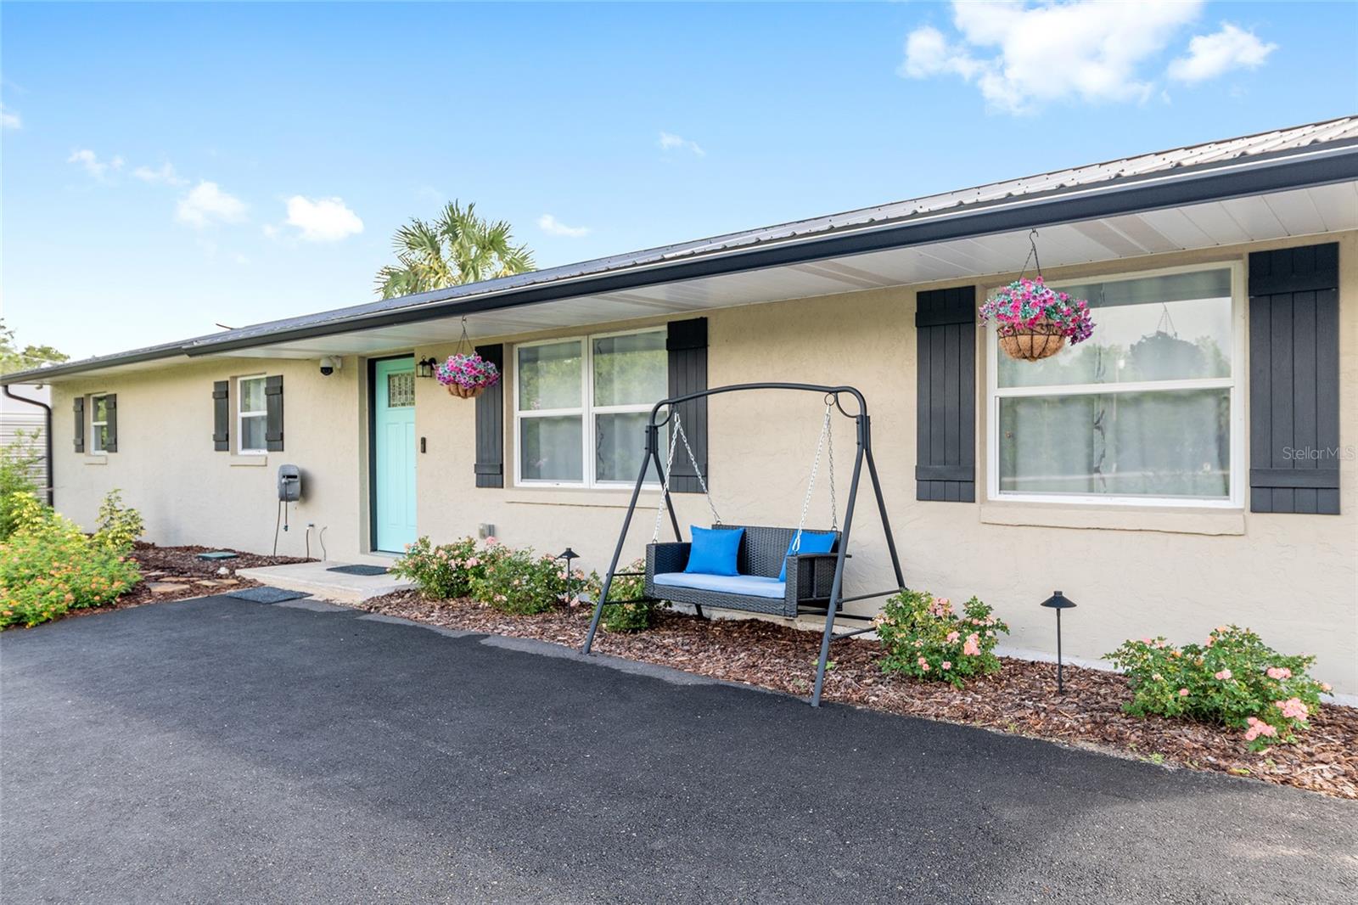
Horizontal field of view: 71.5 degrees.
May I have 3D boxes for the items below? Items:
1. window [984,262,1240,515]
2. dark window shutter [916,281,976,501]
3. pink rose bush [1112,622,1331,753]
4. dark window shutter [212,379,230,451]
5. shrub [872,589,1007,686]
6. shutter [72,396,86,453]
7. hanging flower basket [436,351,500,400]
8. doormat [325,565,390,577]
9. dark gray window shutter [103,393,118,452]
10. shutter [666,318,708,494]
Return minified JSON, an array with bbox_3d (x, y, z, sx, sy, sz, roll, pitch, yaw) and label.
[{"bbox_3d":[2.443,-0.354,5.372,1.375,1.292,0.090,0,0,40],"label":"window"},{"bbox_3d":[1.633,-0.348,5.787,0.376,1.303,0.045,0,0,40],"label":"dark window shutter"},{"bbox_3d":[2.385,1.023,4.224,0.869,0.468,0.738,0,0,40],"label":"pink rose bush"},{"bbox_3d":[-5.876,-0.463,12.092,0.380,0.890,0.045,0,0,40],"label":"dark window shutter"},{"bbox_3d":[1.416,1.000,5.103,0.713,0.499,0.642,0,0,40],"label":"shrub"},{"bbox_3d":[-9.791,-0.440,15.379,0.380,0.890,0.045,0,0,40],"label":"shutter"},{"bbox_3d":[-1.597,-0.583,7.147,0.480,0.370,0.480,0,0,0],"label":"hanging flower basket"},{"bbox_3d":[-3.151,1.191,9.503,0.750,0.012,0.470,0,0,40],"label":"doormat"},{"bbox_3d":[-8.671,-0.447,14.395,0.360,0.890,0.042,0,0,40],"label":"dark gray window shutter"},{"bbox_3d":[0.066,-0.349,7.177,0.388,1.311,0.040,0,0,40],"label":"shutter"}]

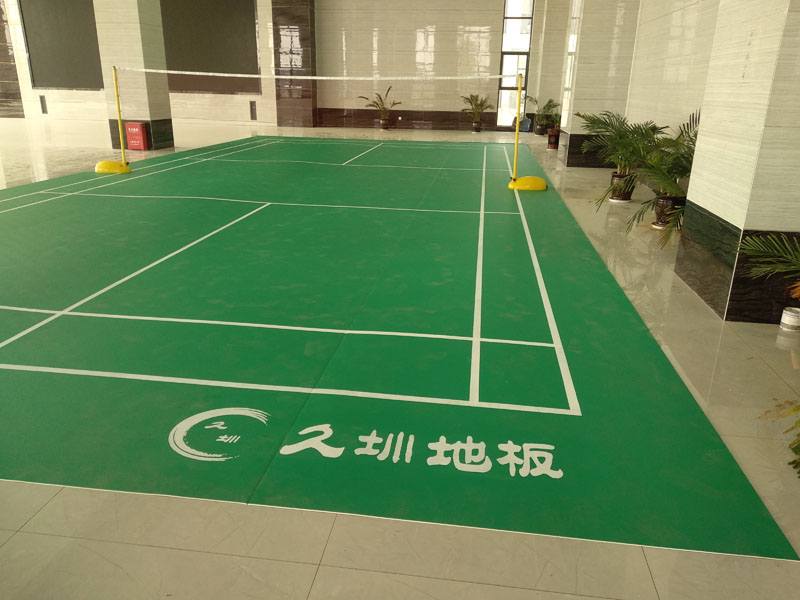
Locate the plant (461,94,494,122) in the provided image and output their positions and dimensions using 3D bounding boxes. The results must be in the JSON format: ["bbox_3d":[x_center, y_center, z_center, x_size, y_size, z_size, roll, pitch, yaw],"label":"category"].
[{"bbox_3d":[2.554,-6.323,19.900,1.120,0.882,1.000,4,20,7],"label":"plant"}]

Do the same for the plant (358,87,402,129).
[{"bbox_3d":[-0.642,-6.458,20.305,1.420,1.395,1.150,4,20,7],"label":"plant"}]

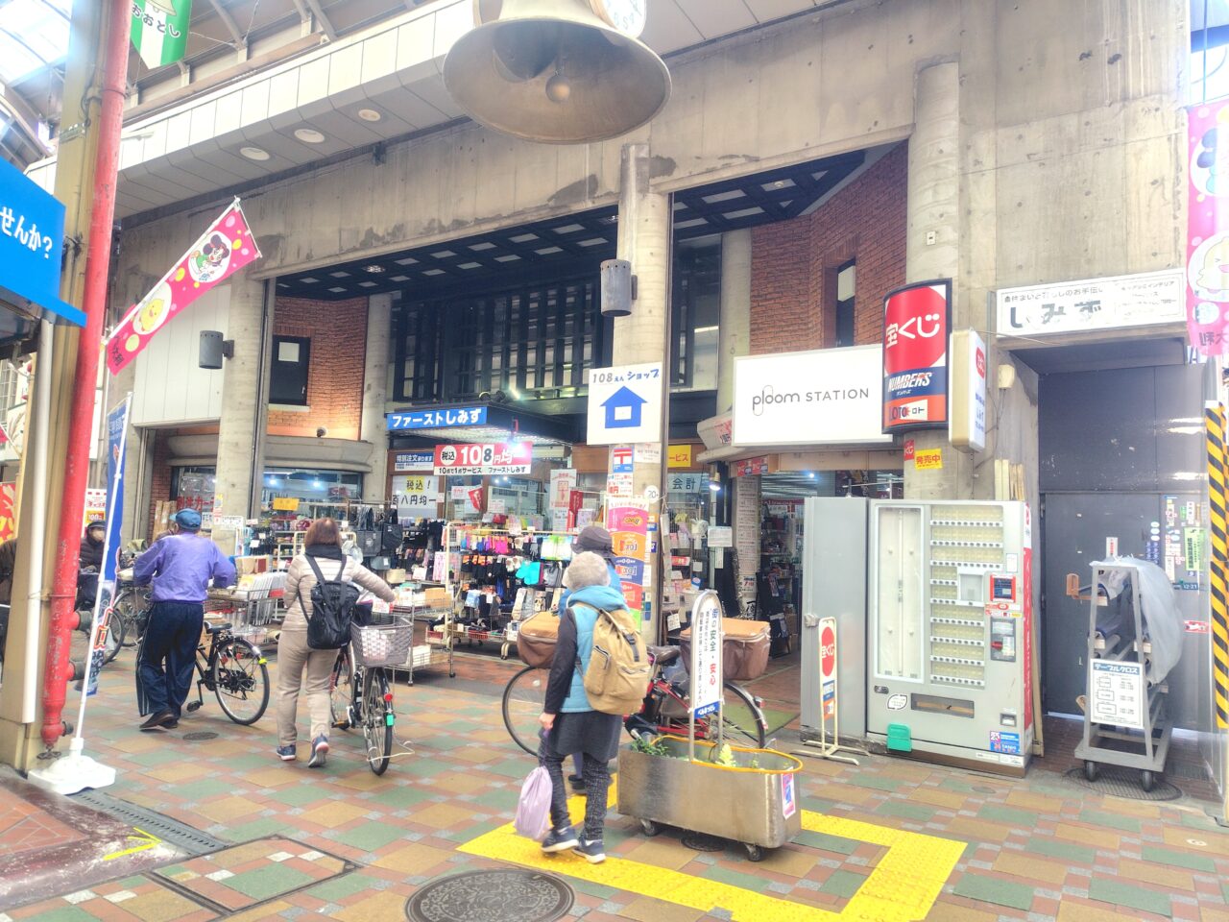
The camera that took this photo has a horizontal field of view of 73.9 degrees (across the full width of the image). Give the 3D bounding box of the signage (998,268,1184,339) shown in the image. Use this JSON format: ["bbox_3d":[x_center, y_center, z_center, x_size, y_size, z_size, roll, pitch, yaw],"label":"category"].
[{"bbox_3d":[3.619,-1.188,6.272,1.220,0.390,0.100,-1,-6,31],"label":"signage"}]

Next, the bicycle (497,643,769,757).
[{"bbox_3d":[0.105,1.542,5.355,1.780,1.000,0.520,0,-5,20],"label":"bicycle"}]

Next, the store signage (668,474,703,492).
[{"bbox_3d":[0.849,0.266,9.822,0.460,0.240,0.040,-1,-6,32],"label":"store signage"}]

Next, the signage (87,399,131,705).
[{"bbox_3d":[-3.207,0.510,5.171,0.200,1.850,0.580,4,-6,-22],"label":"signage"}]

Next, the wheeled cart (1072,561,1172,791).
[{"bbox_3d":[3.688,1.448,5.897,0.540,1.450,1.360,-2,-6,36],"label":"wheeled cart"}]

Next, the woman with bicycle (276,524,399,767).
[{"bbox_3d":[-1.867,1.189,5.477,0.700,1.570,0.520,4,-5,-25],"label":"woman with bicycle"}]

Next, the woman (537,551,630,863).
[{"bbox_3d":[-0.128,1.170,3.991,0.480,1.450,0.480,-2,-6,38],"label":"woman"}]

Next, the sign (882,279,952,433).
[{"bbox_3d":[2.480,-0.861,6.750,0.250,1.170,0.620,6,-6,-39],"label":"sign"}]

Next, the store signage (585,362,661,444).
[{"bbox_3d":[0.104,-0.563,7.994,0.840,0.770,0.080,-1,-6,32],"label":"store signage"}]

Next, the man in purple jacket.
[{"bbox_3d":[-3.194,1.162,6.096,0.660,1.590,0.550,7,-7,-44],"label":"man in purple jacket"}]

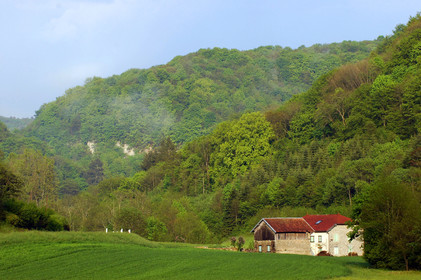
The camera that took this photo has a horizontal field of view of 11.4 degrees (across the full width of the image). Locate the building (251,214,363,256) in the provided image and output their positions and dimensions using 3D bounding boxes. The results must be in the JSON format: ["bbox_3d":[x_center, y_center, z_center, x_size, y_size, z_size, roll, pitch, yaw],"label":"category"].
[{"bbox_3d":[20.141,19.995,439.000,20.854,8.893,15.167,2,-3,-40],"label":"building"}]

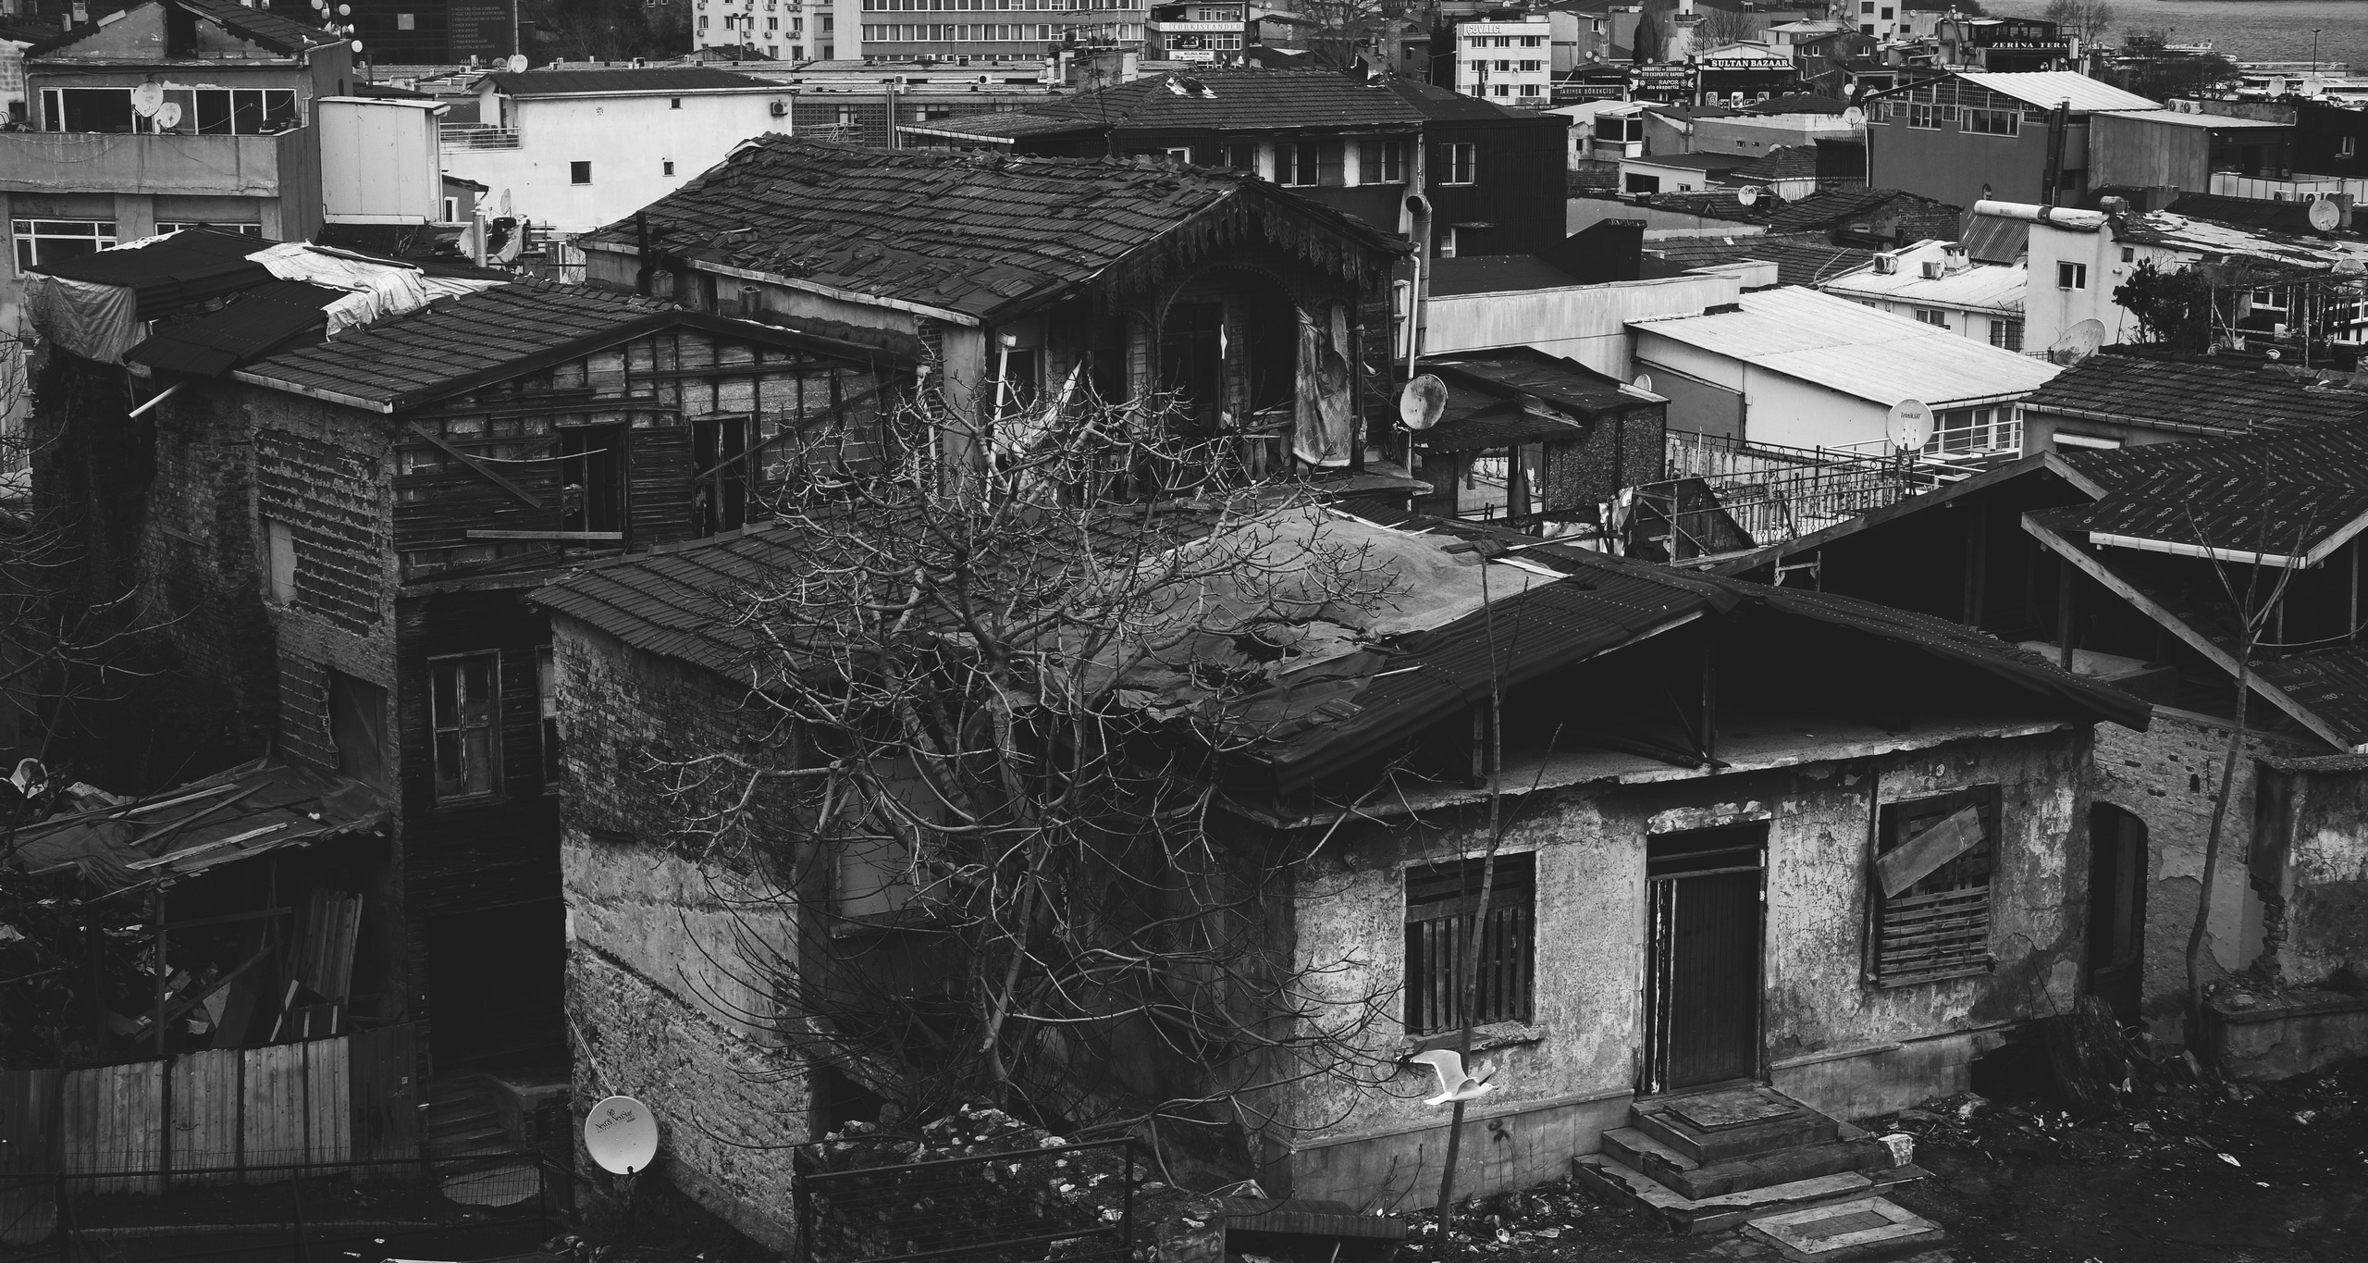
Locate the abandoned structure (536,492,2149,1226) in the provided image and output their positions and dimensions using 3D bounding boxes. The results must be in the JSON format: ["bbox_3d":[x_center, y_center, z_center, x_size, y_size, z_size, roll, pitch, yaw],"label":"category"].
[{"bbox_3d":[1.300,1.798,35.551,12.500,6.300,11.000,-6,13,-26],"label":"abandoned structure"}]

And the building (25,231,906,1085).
[{"bbox_3d":[-10.100,-0.604,48.535,7.400,9.600,12.400,-7,14,-31],"label":"building"}]

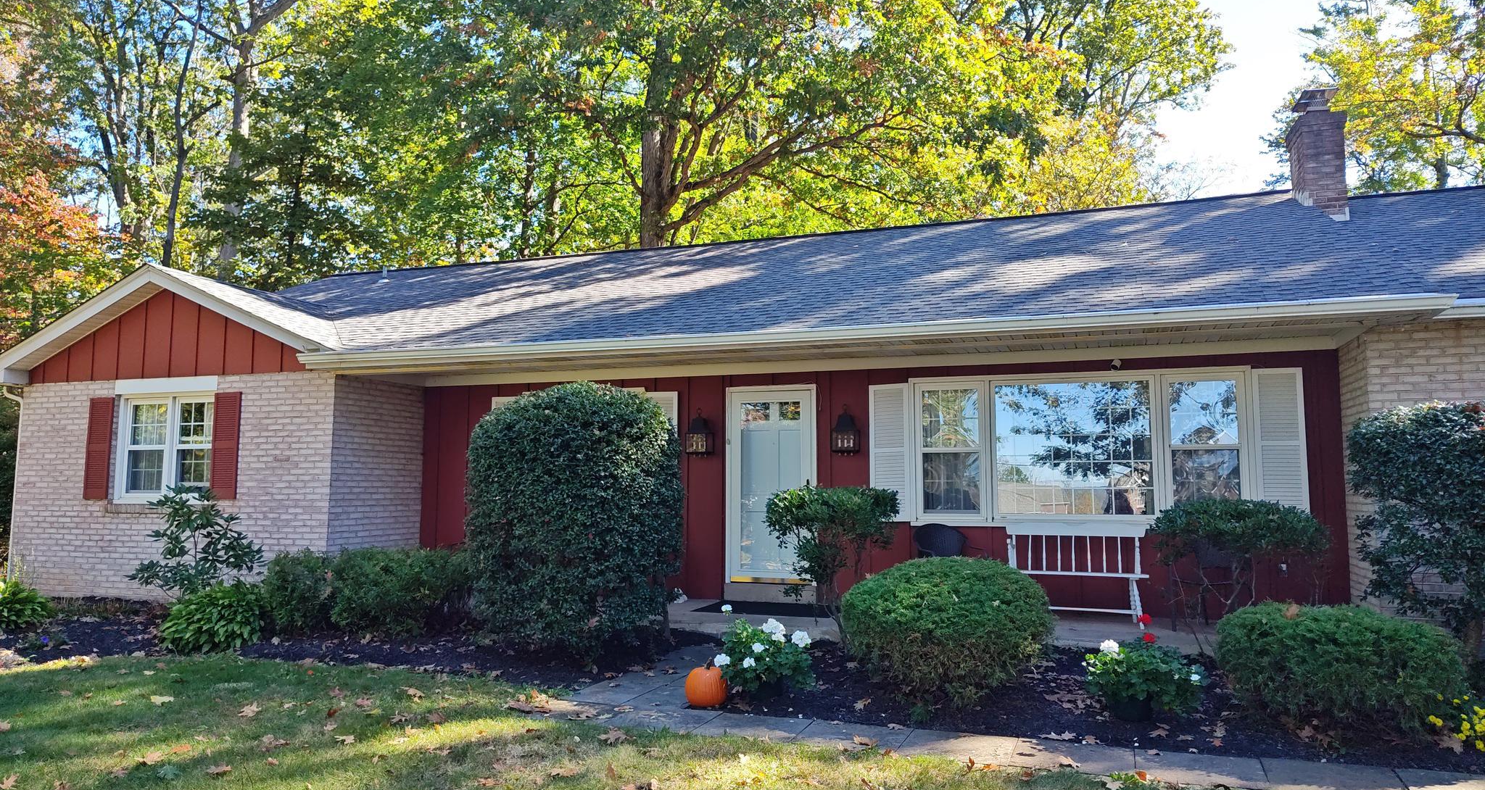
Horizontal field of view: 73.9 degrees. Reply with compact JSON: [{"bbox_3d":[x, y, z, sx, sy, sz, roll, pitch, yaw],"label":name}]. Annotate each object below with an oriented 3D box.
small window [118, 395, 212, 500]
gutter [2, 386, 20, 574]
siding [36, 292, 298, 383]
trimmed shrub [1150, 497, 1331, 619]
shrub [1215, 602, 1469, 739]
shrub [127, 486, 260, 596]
[{"bbox_3d":[-6.504,0.612,11.088,1.443,1.243,0.100,-2,-6,21],"label":"small window"},{"bbox_3d":[-9.210,1.158,12.380,0.420,2.520,0.090,-2,-6,19],"label":"gutter"},{"bbox_3d":[-6.519,-0.704,11.174,4.513,1.045,0.050,-2,-6,21],"label":"siding"},{"bbox_3d":[3.814,1.428,7.565,1.250,1.290,1.100,-2,-6,19],"label":"trimmed shrub"},{"bbox_3d":[3.510,1.617,5.865,1.260,0.720,0.980,-2,-6,21],"label":"shrub"},{"bbox_3d":[-5.466,1.568,9.853,1.250,1.220,1.100,-2,-6,21],"label":"shrub"}]

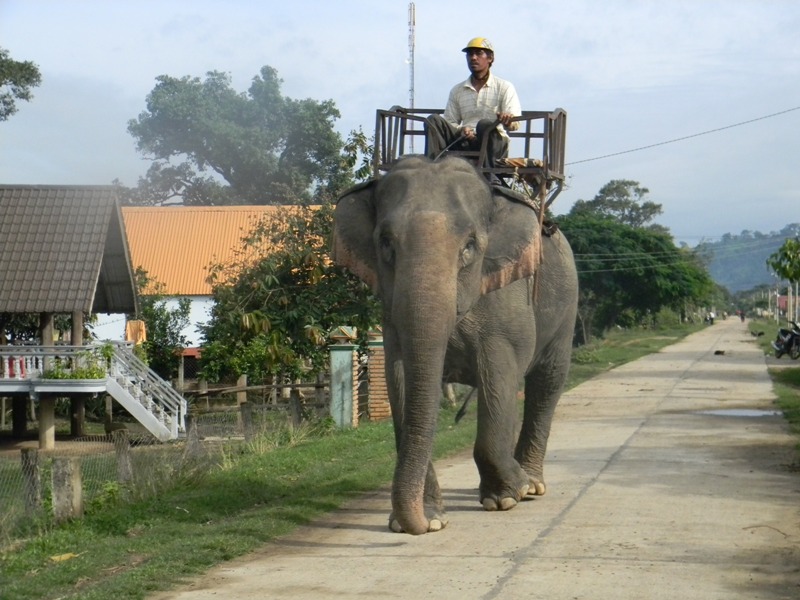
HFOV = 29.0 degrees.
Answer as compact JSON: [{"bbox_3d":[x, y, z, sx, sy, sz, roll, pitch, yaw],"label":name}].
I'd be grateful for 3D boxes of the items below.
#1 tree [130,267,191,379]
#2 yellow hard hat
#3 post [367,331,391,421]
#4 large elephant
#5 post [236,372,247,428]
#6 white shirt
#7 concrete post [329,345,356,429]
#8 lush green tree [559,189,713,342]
[{"bbox_3d":[-5.795,0.753,37.000,1.700,3.000,1.700,0,0,14],"label":"tree"},{"bbox_3d":[0.591,-1.922,11.650,0.210,0.125,0.260,0,0,29],"label":"yellow hard hat"},{"bbox_3d":[-0.268,1.039,21.300,0.320,1.240,0.320,0,0,14],"label":"post"},{"bbox_3d":[0.520,0.290,11.700,1.450,2.540,3.200,0,0,14],"label":"large elephant"},{"bbox_3d":[-2.252,1.463,22.000,0.140,0.840,0.140,0,0,14],"label":"post"},{"bbox_3d":[0.618,-1.465,11.600,0.540,0.480,0.360,0,0,15],"label":"white shirt"},{"bbox_3d":[-0.733,1.099,19.900,0.320,1.120,0.320,0,0,14],"label":"concrete post"},{"bbox_3d":[9.740,-1.428,66.000,7.100,6.400,6.800,0,0,14],"label":"lush green tree"}]

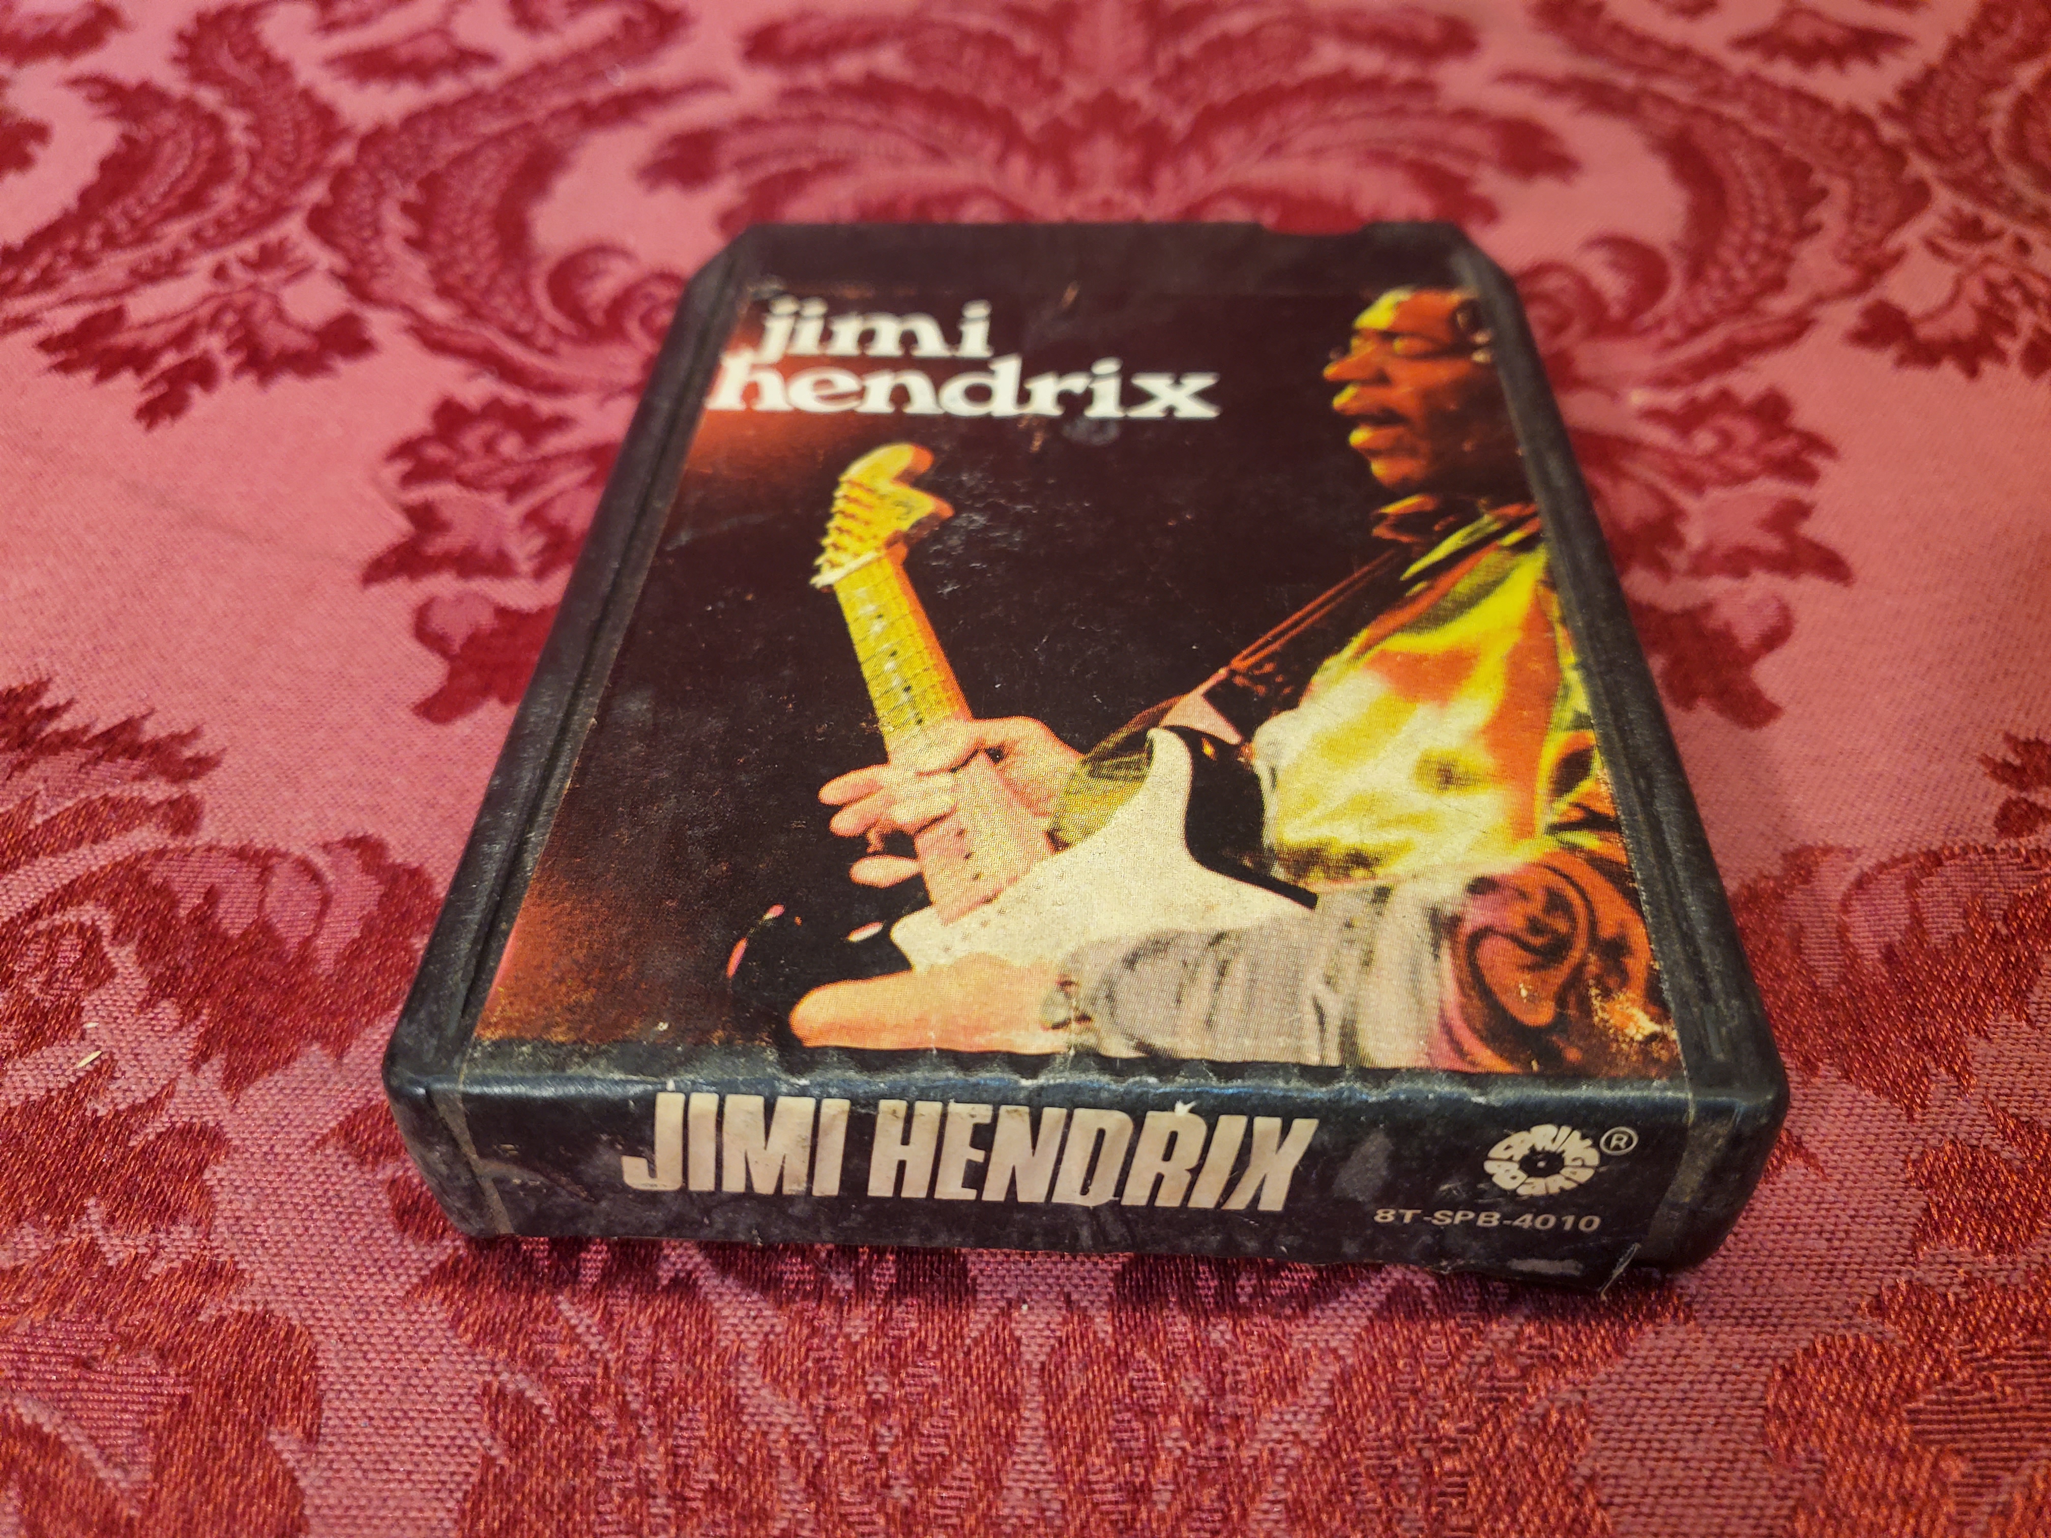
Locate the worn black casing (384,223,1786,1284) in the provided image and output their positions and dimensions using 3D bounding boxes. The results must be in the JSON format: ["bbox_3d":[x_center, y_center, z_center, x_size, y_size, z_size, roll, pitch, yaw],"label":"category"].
[{"bbox_3d":[0.006,-0.016,0.166,0.102,0.023,0.133,1,46,3],"label":"worn black casing"}]

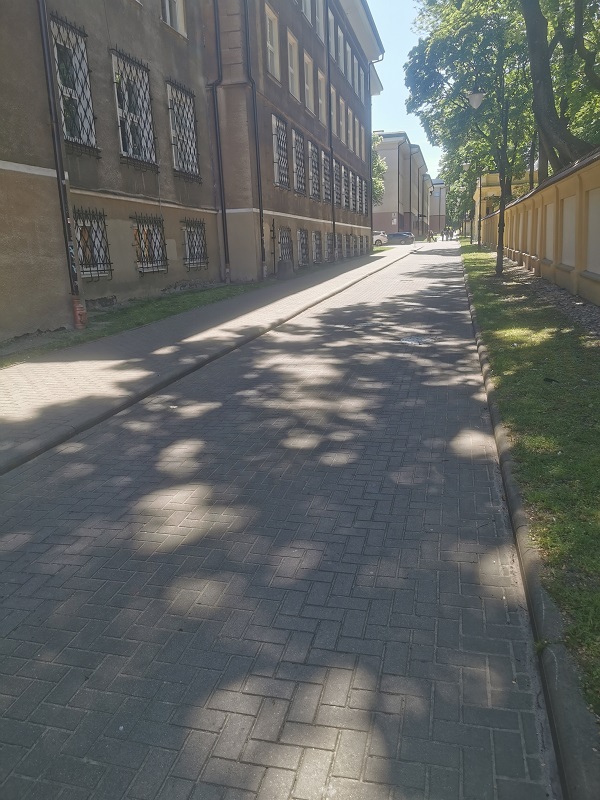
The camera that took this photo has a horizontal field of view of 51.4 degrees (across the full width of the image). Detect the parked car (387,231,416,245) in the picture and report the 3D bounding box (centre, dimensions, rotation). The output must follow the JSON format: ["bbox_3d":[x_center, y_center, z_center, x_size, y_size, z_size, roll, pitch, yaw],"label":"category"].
[{"bbox_3d":[11.154,-18.752,72.500,4.300,1.480,1.790,2,14,19],"label":"parked car"}]

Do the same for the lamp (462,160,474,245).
[{"bbox_3d":[15.573,-18.098,57.648,0.950,7.248,0.450,1,14,14],"label":"lamp"}]

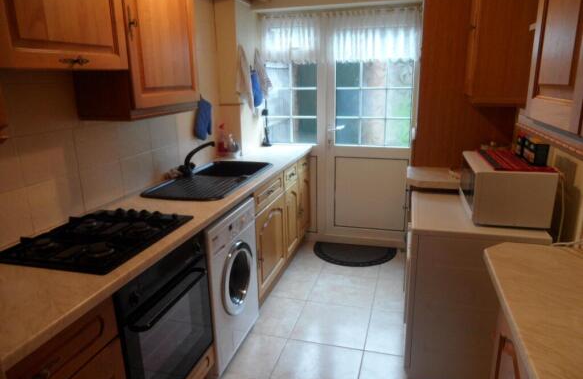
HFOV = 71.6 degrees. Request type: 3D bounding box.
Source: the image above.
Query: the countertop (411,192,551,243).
[{"bbox_3d":[0.972,0.139,2.214,0.603,0.030,0.740,3,14,16],"label":"countertop"}]

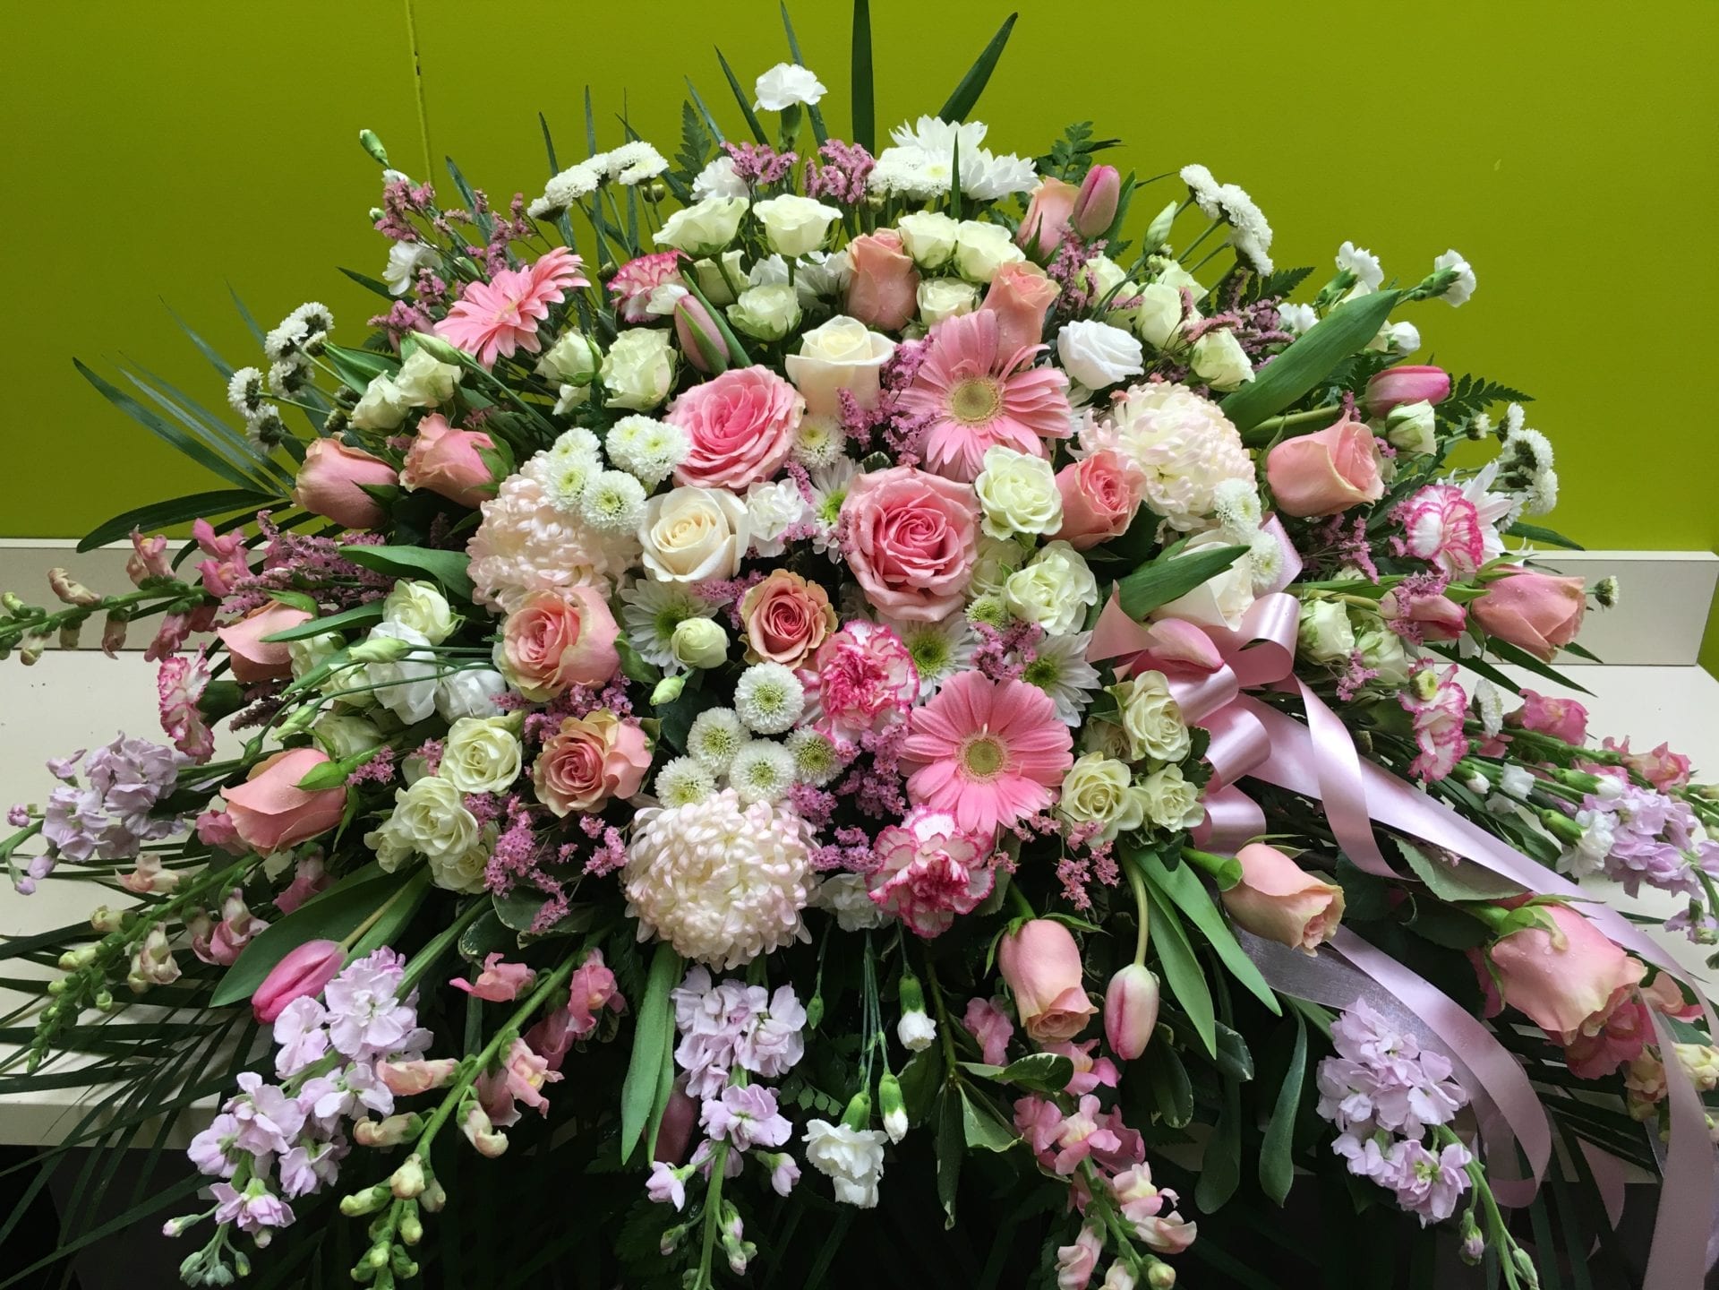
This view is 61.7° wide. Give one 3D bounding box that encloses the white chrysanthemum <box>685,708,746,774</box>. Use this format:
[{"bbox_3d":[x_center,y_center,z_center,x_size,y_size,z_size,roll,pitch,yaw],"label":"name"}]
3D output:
[{"bbox_3d":[-0.079,0.053,0.790,0.035,0.035,0.023,1,-14,3],"label":"white chrysanthemum"}]

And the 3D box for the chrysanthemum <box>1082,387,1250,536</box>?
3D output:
[{"bbox_3d":[0.190,-0.116,0.885,0.103,0.092,0.080,-6,-20,-12],"label":"chrysanthemum"}]

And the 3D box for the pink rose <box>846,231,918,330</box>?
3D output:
[{"bbox_3d":[0.015,-0.235,0.930,0.049,0.062,0.049,0,28,0],"label":"pink rose"}]

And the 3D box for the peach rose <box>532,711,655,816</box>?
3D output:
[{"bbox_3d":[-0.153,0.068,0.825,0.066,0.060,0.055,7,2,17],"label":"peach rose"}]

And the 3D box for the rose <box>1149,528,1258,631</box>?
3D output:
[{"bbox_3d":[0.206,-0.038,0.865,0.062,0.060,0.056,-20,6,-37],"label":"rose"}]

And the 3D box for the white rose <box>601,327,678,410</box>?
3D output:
[{"bbox_3d":[-0.137,-0.172,0.900,0.049,0.041,0.049,-12,58,20],"label":"white rose"}]

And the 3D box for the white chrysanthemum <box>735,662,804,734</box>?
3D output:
[{"bbox_3d":[-0.051,0.031,0.820,0.041,0.041,0.026,0,-12,3],"label":"white chrysanthemum"}]

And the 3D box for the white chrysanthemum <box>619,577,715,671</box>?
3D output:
[{"bbox_3d":[-0.107,-0.011,0.827,0.058,0.058,0.023,3,-17,10],"label":"white chrysanthemum"}]

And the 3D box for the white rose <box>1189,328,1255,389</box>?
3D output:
[{"bbox_3d":[0.232,-0.182,0.920,0.036,0.037,0.037,-28,3,24],"label":"white rose"}]

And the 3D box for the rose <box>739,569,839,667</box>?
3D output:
[{"bbox_3d":[-0.040,-0.015,0.811,0.055,0.055,0.047,-1,-9,0],"label":"rose"}]

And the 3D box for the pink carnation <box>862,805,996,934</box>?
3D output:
[{"bbox_3d":[0.038,0.123,0.785,0.069,0.069,0.047,0,3,-2],"label":"pink carnation"}]

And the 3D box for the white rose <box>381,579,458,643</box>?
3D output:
[{"bbox_3d":[-0.287,-0.021,0.940,0.047,0.047,0.042,-6,-14,26],"label":"white rose"}]

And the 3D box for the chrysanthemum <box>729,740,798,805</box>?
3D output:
[{"bbox_3d":[-0.058,0.077,0.865,0.041,0.041,0.027,0,3,0],"label":"chrysanthemum"}]

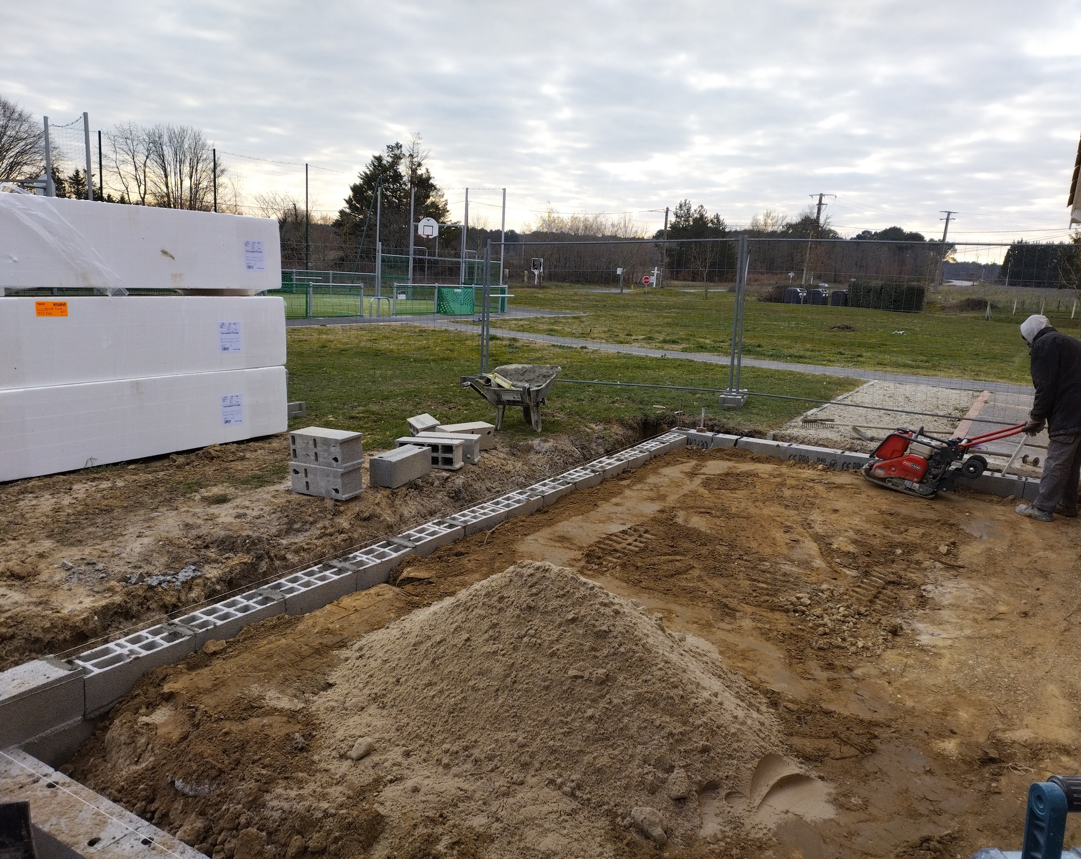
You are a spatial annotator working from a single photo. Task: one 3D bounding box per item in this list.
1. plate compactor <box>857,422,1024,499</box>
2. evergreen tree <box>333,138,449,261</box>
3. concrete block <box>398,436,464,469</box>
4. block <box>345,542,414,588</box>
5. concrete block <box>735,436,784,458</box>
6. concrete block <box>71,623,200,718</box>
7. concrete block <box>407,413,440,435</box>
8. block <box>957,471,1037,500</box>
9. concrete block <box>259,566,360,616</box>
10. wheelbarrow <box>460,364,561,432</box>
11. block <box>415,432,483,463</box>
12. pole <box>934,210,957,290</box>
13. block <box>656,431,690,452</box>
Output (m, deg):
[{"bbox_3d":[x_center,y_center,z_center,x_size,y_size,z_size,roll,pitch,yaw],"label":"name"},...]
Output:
[{"bbox_3d":[3.590,0.218,7.061,1.260,0.790,0.450,17,18,36],"label":"plate compactor"},{"bbox_3d":[-10.863,-15.821,57.902,8.600,11.200,8.200,1,11,-11],"label":"evergreen tree"},{"bbox_3d":[-0.871,0.185,6.258,0.494,0.200,0.190,5,11,12],"label":"concrete block"},{"bbox_3d":[-0.983,0.824,4.697,0.200,0.180,0.494,9,13,31],"label":"block"},{"bbox_3d":[2.327,0.220,8.314,0.500,0.200,0.200,9,13,30],"label":"concrete block"},{"bbox_3d":[-1.770,1.027,3.437,0.200,0.180,0.494,9,13,31],"label":"concrete block"},{"bbox_3d":[-1.029,0.019,7.120,0.190,0.200,0.494,-15,18,-18],"label":"concrete block"},{"bbox_3d":[4.153,0.513,7.255,0.592,0.200,0.200,9,13,30],"label":"block"},{"bbox_3d":[-1.254,0.895,4.302,0.200,0.175,0.500,10,13,30],"label":"concrete block"},{"bbox_3d":[-0.266,-0.271,7.852,0.650,0.620,1.360,5,11,10],"label":"wheelbarrow"},{"bbox_3d":[-0.759,0.148,6.545,0.500,0.200,0.200,4,11,6],"label":"block"},{"bbox_3d":[46.607,-20.659,92.106,2.100,9.130,0.400,8,12,25],"label":"pole"},{"bbox_3d":[1.380,0.181,8.473,0.200,0.180,0.494,9,13,31],"label":"block"}]

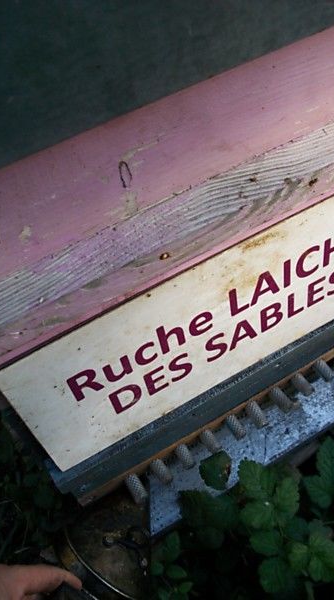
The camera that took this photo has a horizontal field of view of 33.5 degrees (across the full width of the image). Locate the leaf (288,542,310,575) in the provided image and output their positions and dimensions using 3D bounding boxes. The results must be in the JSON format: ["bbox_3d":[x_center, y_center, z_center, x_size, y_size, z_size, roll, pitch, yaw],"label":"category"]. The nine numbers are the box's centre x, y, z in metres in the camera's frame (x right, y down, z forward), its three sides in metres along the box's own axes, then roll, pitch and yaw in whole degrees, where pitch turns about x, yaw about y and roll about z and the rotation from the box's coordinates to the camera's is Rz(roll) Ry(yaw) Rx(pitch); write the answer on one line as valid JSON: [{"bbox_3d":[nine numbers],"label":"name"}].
[{"bbox_3d":[0.156,0.305,0.654,0.024,0.012,0.033,-12,53,3],"label":"leaf"}]

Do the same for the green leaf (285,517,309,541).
[{"bbox_3d":[0.158,0.279,0.675,0.038,0.011,0.034,2,53,10],"label":"green leaf"}]

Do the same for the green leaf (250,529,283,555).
[{"bbox_3d":[0.120,0.294,0.669,0.035,0.012,0.029,-7,54,6],"label":"green leaf"}]

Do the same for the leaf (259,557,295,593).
[{"bbox_3d":[0.125,0.314,0.634,0.040,0.012,0.042,28,61,26],"label":"leaf"}]

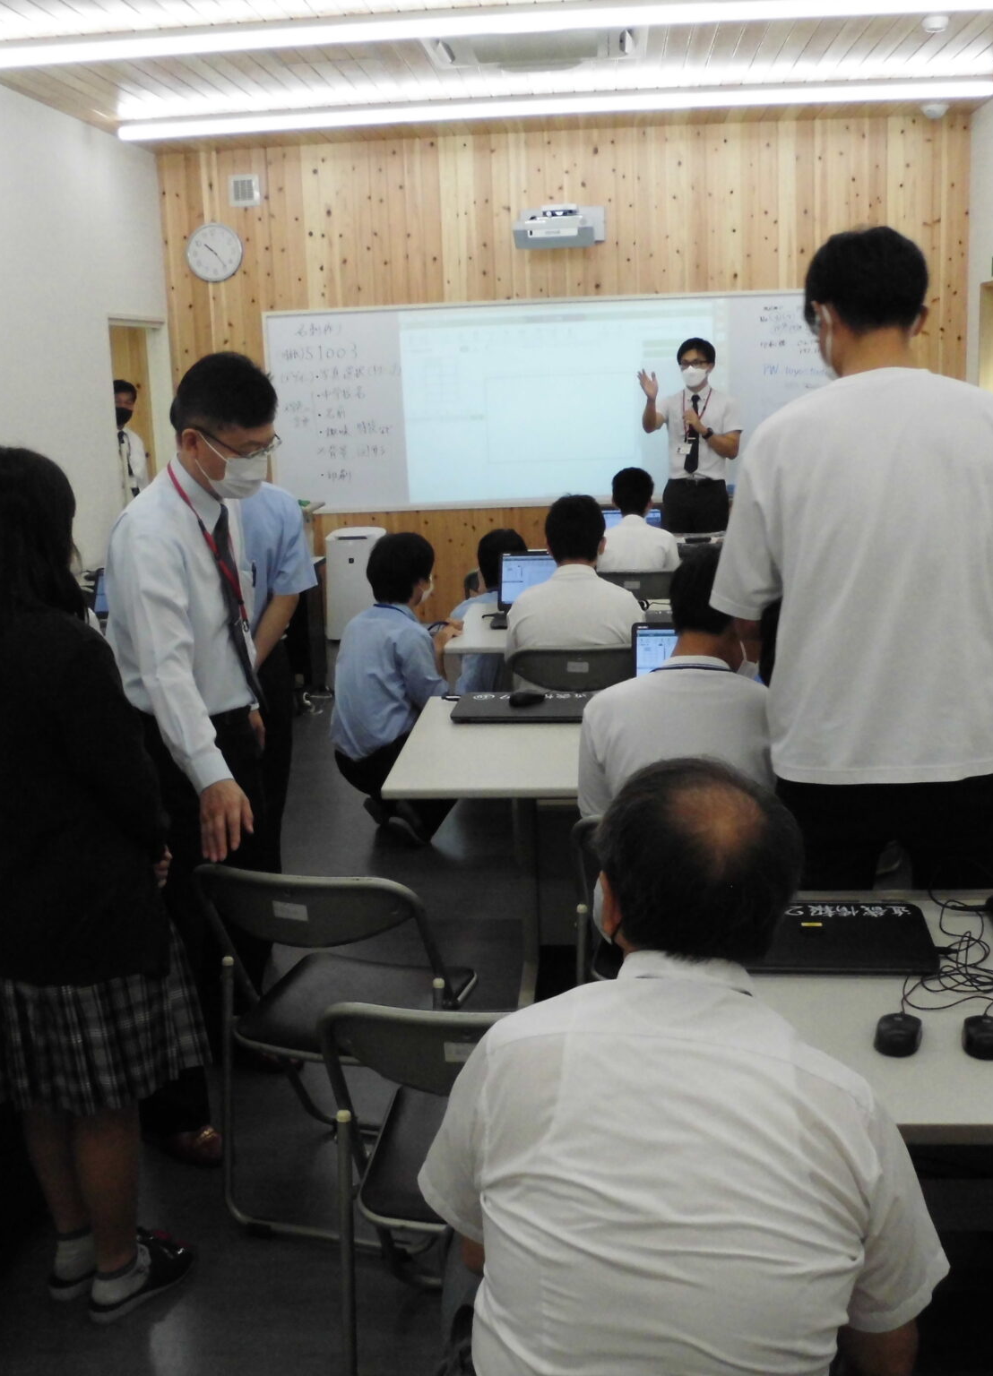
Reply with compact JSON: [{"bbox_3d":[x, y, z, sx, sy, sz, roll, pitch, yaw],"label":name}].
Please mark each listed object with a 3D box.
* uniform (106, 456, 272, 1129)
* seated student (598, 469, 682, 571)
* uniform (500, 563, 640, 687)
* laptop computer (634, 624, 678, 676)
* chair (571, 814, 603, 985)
[{"bbox_3d":[-0.648,0.232,2.993,0.340,1.450,0.480,3,14,21],"label":"uniform"},{"bbox_3d":[0.627,-0.396,6.126,0.440,1.200,0.680,0,13,7],"label":"seated student"},{"bbox_3d":[0.257,-0.125,4.463,0.470,0.600,0.360,-1,14,5],"label":"uniform"},{"bbox_3d":[0.561,-0.035,3.638,0.370,0.240,0.280,-1,13,5],"label":"laptop computer"},{"bbox_3d":[0.415,0.576,3.075,0.460,0.760,0.470,-1,13,5],"label":"chair"}]

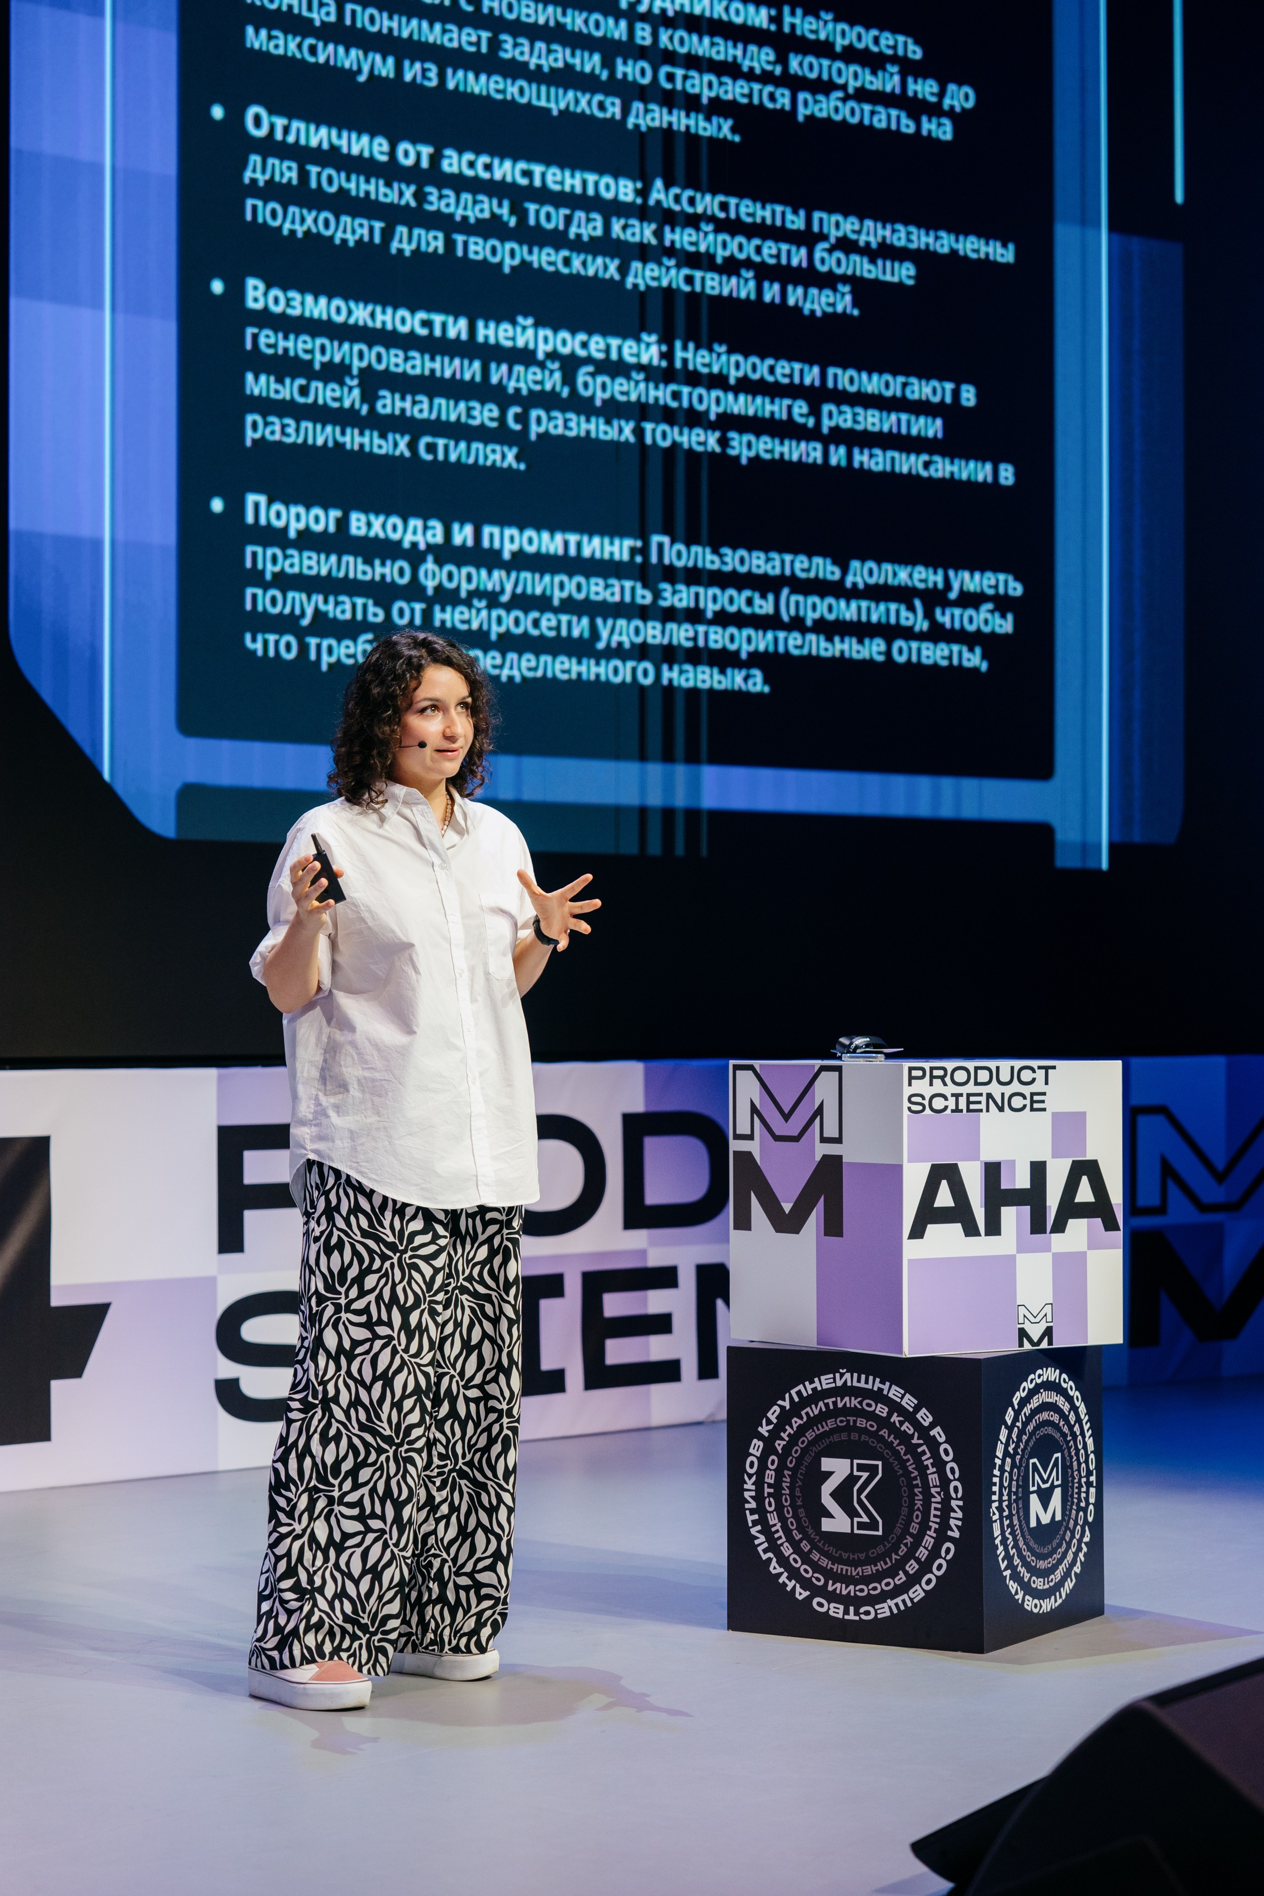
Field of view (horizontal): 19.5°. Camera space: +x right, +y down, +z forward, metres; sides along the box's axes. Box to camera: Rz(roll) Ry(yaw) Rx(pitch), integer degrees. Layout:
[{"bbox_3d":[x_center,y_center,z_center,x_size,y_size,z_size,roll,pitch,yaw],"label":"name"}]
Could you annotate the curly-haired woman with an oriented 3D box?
[{"bbox_3d":[-0.350,0.342,5.965,0.600,1.700,0.420,1,-2,-43],"label":"curly-haired woman"}]

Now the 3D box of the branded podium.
[{"bbox_3d":[0.520,0.706,6.608,0.590,1.000,0.580,1,-2,-44],"label":"branded podium"}]

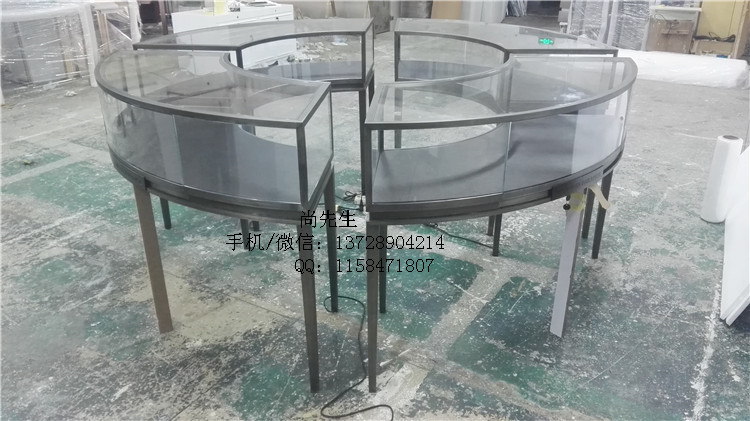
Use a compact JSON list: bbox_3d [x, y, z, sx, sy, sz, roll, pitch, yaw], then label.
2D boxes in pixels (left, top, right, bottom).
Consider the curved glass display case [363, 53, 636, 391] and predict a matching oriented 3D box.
[{"bbox_3d":[0.493,-0.014,2.153,1.385,0.970,0.625,-20,32,-34],"label":"curved glass display case"}]

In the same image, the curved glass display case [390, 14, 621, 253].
[{"bbox_3d":[0.584,-0.490,3.115,0.625,0.970,1.385,-22,34,-37],"label":"curved glass display case"}]

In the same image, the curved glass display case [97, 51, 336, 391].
[{"bbox_3d":[-0.626,-0.037,2.206,0.625,0.970,1.385,-22,33,-37],"label":"curved glass display case"}]

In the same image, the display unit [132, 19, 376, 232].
[{"bbox_3d":[-0.535,-0.513,3.169,1.385,0.970,0.625,-20,32,-34],"label":"display unit"}]

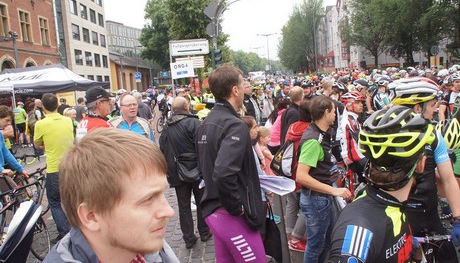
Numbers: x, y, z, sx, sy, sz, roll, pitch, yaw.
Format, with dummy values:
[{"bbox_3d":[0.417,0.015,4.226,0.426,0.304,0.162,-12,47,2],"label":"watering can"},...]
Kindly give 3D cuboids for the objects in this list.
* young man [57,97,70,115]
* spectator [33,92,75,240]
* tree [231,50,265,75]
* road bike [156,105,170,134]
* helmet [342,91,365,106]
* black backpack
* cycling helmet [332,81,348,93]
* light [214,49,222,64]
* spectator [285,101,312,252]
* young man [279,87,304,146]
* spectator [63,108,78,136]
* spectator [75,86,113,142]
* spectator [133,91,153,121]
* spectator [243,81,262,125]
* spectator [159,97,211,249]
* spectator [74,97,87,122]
[{"bbox_3d":[-4.913,-0.122,10.421,0.500,1.763,0.310,-8,9,-25],"label":"young man"},{"bbox_3d":[-2.092,0.464,4.278,0.540,1.866,0.330,-10,10,-35],"label":"spectator"},{"bbox_3d":[5.980,-20.289,110.809,10.000,11.300,11.000,-4,8,1],"label":"tree"},{"bbox_3d":[-2.658,-0.512,14.037,0.480,1.040,1.700,-2,9,15],"label":"road bike"},{"bbox_3d":[1.482,-0.404,4.150,0.290,0.170,0.210,-2,9,16],"label":"helmet"},{"bbox_3d":[0.559,0.282,3.600,0.220,0.410,0.300,-8,9,-24],"label":"black backpack"},{"bbox_3d":[1.834,-0.712,5.700,0.280,0.170,0.210,12,4,-14],"label":"cycling helmet"},{"bbox_3d":[-0.465,-3.102,14.300,0.320,0.600,0.250,-4,8,5],"label":"light"},{"bbox_3d":[0.762,0.514,3.710,0.400,1.660,0.480,-7,9,-17],"label":"spectator"},{"bbox_3d":[0.877,0.268,4.626,0.520,1.760,0.350,4,12,45],"label":"young man"},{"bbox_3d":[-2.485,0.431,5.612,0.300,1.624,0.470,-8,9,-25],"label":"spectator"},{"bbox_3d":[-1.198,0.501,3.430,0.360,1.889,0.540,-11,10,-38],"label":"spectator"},{"bbox_3d":[-1.799,0.056,7.126,0.520,1.760,0.360,-1,9,22],"label":"spectator"},{"bbox_3d":[0.379,0.022,6.226,0.330,1.827,0.520,-3,8,12],"label":"spectator"},{"bbox_3d":[-0.464,0.472,3.848,0.580,1.710,0.400,0,9,24],"label":"spectator"},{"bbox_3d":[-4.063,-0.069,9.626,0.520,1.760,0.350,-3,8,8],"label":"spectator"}]

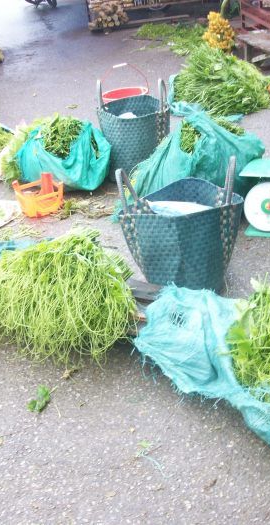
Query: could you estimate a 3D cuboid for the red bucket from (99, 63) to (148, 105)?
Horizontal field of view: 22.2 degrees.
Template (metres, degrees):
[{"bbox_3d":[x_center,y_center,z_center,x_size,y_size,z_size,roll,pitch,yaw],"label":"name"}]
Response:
[{"bbox_3d":[-0.066,-1.053,4.748,0.325,0.510,0.325,-6,27,0],"label":"red bucket"}]

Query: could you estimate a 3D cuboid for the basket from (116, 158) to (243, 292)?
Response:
[{"bbox_3d":[0.207,-0.181,3.053,0.520,0.490,0.390,-4,25,4],"label":"basket"}]

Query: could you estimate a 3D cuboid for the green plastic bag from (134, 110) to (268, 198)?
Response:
[{"bbox_3d":[0.388,-0.694,4.225,0.750,0.380,0.500,-4,25,5],"label":"green plastic bag"}]

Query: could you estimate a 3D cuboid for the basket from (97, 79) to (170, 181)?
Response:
[{"bbox_3d":[-0.011,-0.794,4.153,0.420,0.570,0.350,-6,27,0],"label":"basket"}]

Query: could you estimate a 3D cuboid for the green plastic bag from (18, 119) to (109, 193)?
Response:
[{"bbox_3d":[-0.468,-0.705,4.476,0.570,0.350,0.450,-9,25,-5],"label":"green plastic bag"}]

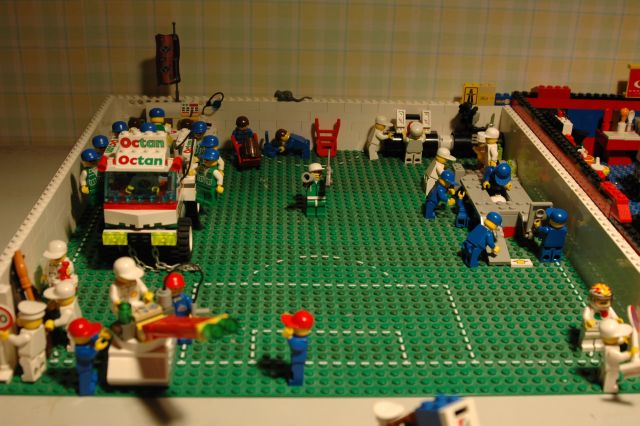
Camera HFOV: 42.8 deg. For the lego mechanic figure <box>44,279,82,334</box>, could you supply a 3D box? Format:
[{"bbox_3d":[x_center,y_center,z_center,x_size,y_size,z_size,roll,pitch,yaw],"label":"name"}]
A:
[{"bbox_3d":[-0.145,0.058,0.465,0.021,0.043,0.022,1,24,-3],"label":"lego mechanic figure"}]

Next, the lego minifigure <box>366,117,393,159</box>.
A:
[{"bbox_3d":[0.057,-0.070,0.757,0.020,0.041,0.022,-1,25,-8],"label":"lego minifigure"}]

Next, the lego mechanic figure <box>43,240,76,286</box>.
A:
[{"bbox_3d":[-0.163,0.037,0.508,0.024,0.042,0.017,13,27,22],"label":"lego mechanic figure"}]

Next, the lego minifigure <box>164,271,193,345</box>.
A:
[{"bbox_3d":[-0.085,0.057,0.472,0.024,0.042,0.017,13,27,21],"label":"lego minifigure"}]

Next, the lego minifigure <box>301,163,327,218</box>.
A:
[{"bbox_3d":[-0.004,-0.017,0.641,0.023,0.043,0.016,-1,25,-7],"label":"lego minifigure"}]

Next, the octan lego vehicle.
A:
[{"bbox_3d":[-0.122,-0.025,0.591,0.062,0.091,0.128,1,25,-3],"label":"octan lego vehicle"}]

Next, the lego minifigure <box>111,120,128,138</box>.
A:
[{"bbox_3d":[-0.174,-0.058,0.715,0.015,0.043,0.022,14,28,24],"label":"lego minifigure"}]

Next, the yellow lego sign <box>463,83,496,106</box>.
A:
[{"bbox_3d":[0.150,-0.113,0.772,0.032,0.021,0.008,1,25,-3],"label":"yellow lego sign"}]

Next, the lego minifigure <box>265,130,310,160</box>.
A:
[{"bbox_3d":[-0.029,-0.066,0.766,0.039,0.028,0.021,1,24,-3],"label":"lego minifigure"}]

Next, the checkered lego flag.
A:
[{"bbox_3d":[-0.137,-0.136,0.737,0.021,0.071,0.007,1,25,-3],"label":"checkered lego flag"}]

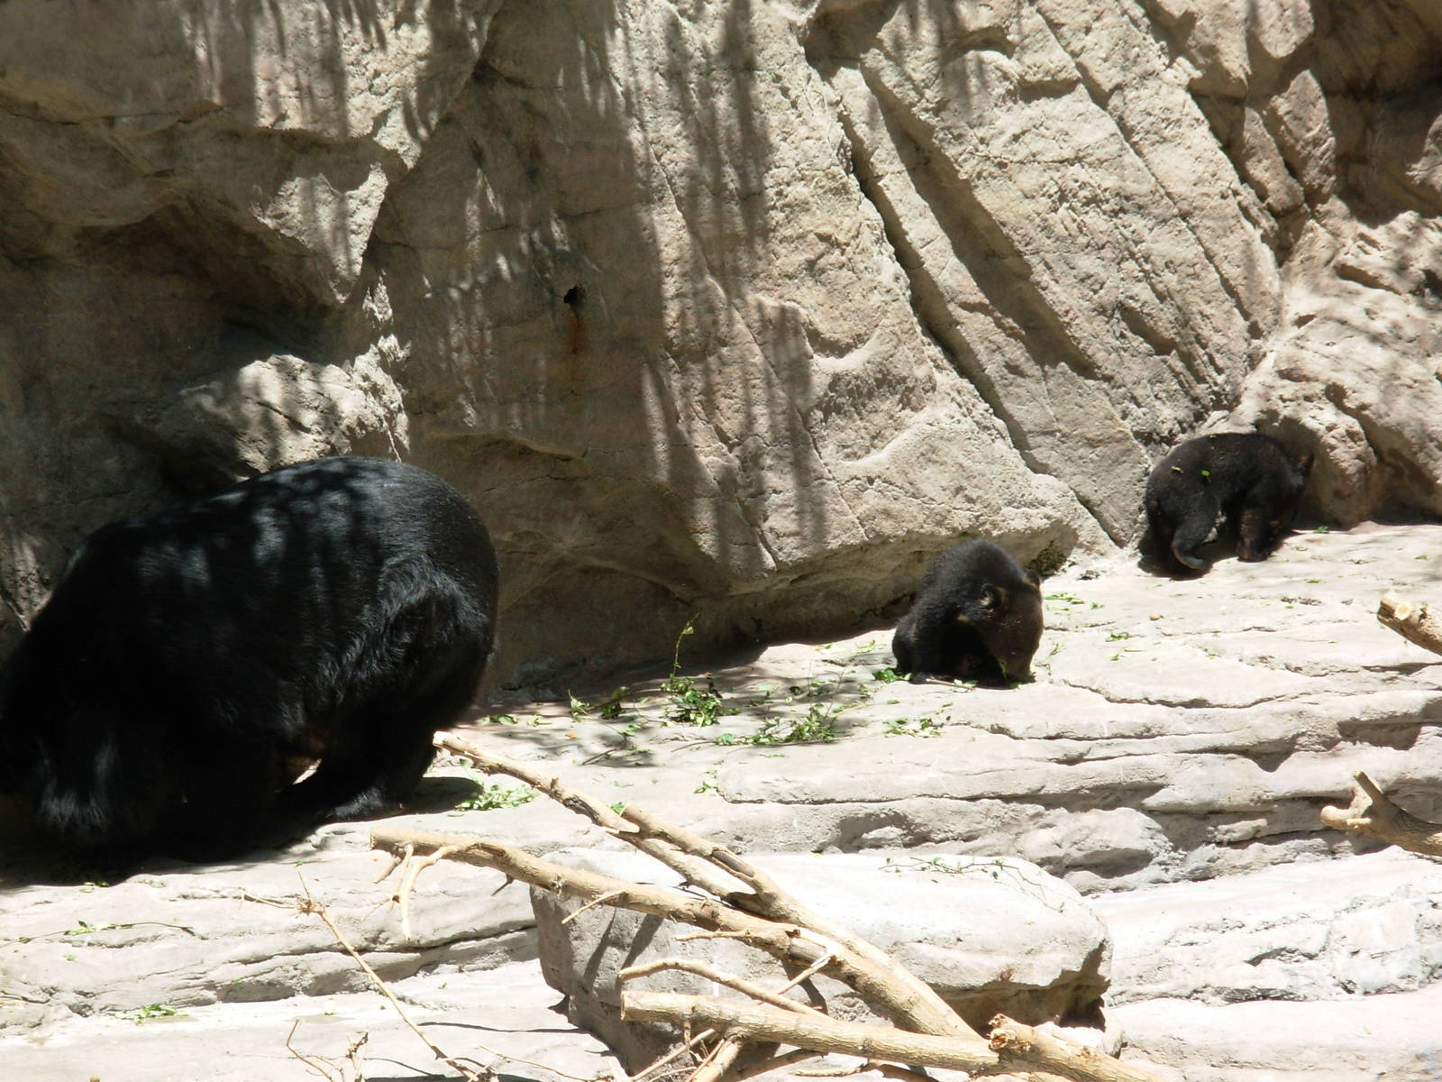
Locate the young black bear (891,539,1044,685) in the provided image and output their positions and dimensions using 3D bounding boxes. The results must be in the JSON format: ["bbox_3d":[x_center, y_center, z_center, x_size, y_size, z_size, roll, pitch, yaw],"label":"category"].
[{"bbox_3d":[0.561,0.163,18.000,0.380,0.300,0.230,9,13,41],"label":"young black bear"}]

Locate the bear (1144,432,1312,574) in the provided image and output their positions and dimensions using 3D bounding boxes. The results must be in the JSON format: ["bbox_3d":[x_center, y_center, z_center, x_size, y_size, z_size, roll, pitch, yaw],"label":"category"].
[{"bbox_3d":[1.217,-0.092,19.000,0.440,0.310,0.230,-6,12,-31],"label":"bear"}]

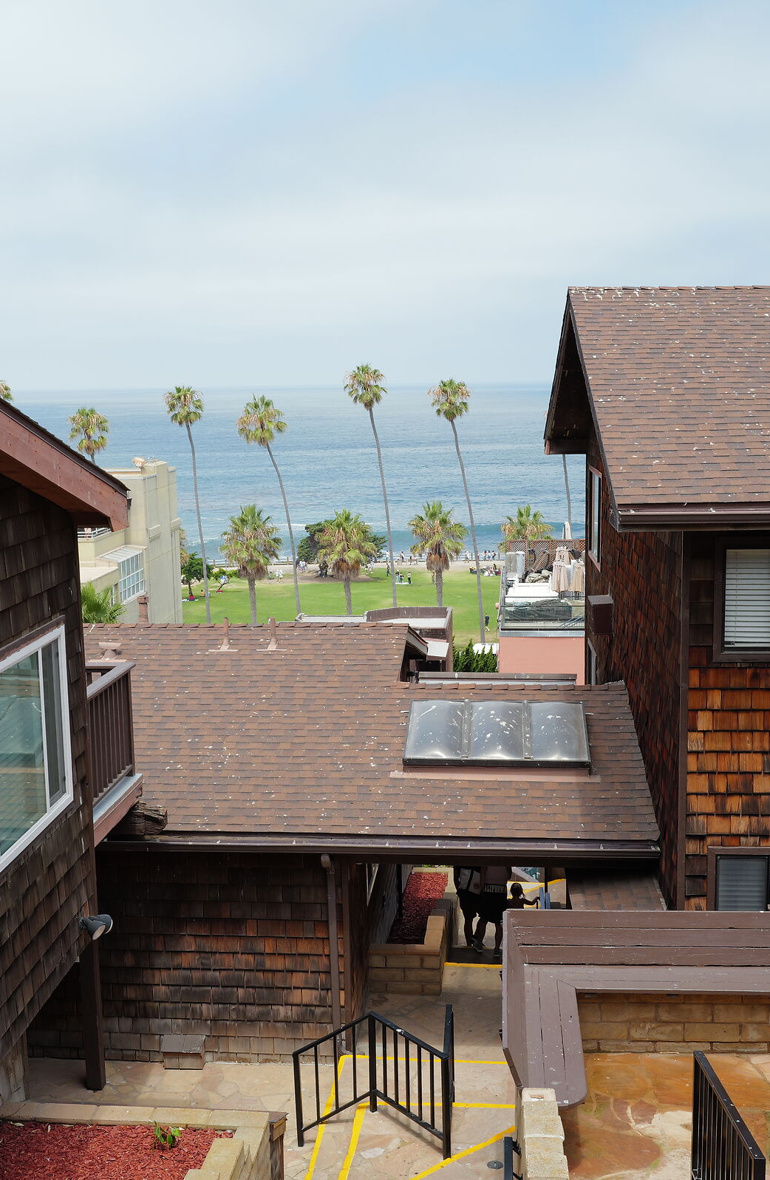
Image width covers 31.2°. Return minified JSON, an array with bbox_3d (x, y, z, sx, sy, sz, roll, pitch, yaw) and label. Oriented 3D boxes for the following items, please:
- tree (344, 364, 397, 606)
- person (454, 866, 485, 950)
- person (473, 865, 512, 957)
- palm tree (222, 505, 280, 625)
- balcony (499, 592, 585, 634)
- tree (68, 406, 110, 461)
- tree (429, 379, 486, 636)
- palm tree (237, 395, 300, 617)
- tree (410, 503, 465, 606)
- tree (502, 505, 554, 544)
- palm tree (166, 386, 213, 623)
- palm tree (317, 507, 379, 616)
[{"bbox_3d":[-1.135,-7.363,128.361,4.630,26.957,4.300,-1,9,0],"label":"tree"},{"bbox_3d":[1.042,3.669,16.847,0.500,1.680,0.380,-1,9,0],"label":"person"},{"bbox_3d":[1.429,3.971,18.011,0.500,1.720,0.480,0,9,5],"label":"person"},{"bbox_3d":[-12.907,-0.874,132.903,5.544,14.705,5.400,-1,9,0],"label":"palm tree"},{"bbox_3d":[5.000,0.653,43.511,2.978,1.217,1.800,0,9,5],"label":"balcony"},{"bbox_3d":[-27.223,-5.235,128.627,3.685,23.434,4.000,-1,9,0],"label":"tree"},{"bbox_3d":[7.026,-6.901,132.034,5.412,26.350,4.300,-1,9,0],"label":"tree"},{"bbox_3d":[-10.727,-5.861,128.569,5.514,24.205,4.800,-1,9,0],"label":"palm tree"},{"bbox_3d":[5.055,-1.141,132.903,5.412,14.700,5.200,-1,9,0],"label":"tree"},{"bbox_3d":[13.743,-1.078,132.923,5.016,14.435,5.000,-1,9,0],"label":"tree"},{"bbox_3d":[-18.782,-6.443,132.063,3.696,25.970,4.100,-1,9,0],"label":"palm tree"},{"bbox_3d":[-3.256,-0.775,129.364,5.699,13.692,5.600,-1,9,0],"label":"palm tree"}]

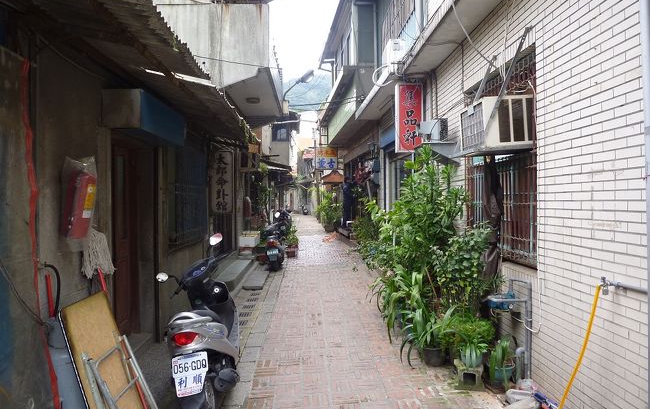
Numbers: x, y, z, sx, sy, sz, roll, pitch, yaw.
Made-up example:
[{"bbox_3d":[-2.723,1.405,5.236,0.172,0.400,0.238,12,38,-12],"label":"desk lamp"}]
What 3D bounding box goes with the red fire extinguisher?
[{"bbox_3d":[-1.680,0.000,3.220,0.155,0.470,0.165,2,-4,13],"label":"red fire extinguisher"}]

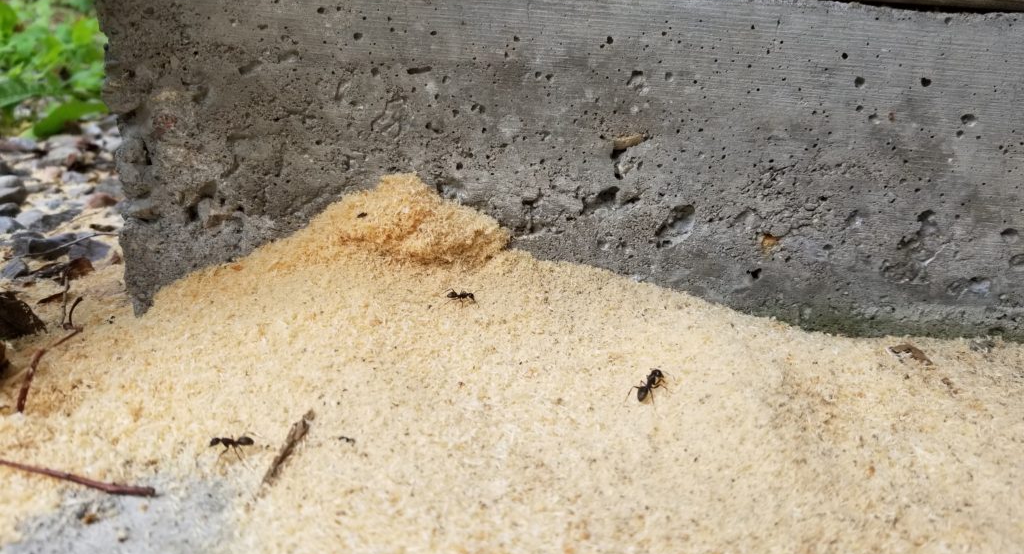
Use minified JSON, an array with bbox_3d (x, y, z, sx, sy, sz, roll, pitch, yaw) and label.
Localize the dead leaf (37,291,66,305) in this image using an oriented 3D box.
[{"bbox_3d":[-0.164,0.008,0.274,0.003,0.003,0.011,17,27,29],"label":"dead leaf"}]

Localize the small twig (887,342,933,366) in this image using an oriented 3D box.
[{"bbox_3d":[0.138,0.027,0.266,0.013,0.003,0.007,17,27,29],"label":"small twig"}]

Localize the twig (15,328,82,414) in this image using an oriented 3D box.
[{"bbox_3d":[-0.139,0.027,0.229,0.007,0.004,0.045,-2,24,-13],"label":"twig"}]

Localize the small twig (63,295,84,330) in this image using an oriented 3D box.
[{"bbox_3d":[-0.146,0.012,0.256,0.004,0.006,0.016,-2,24,-13],"label":"small twig"}]

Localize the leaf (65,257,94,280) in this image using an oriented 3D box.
[{"bbox_3d":[-0.164,-0.003,0.291,0.009,0.005,0.010,3,23,0],"label":"leaf"}]

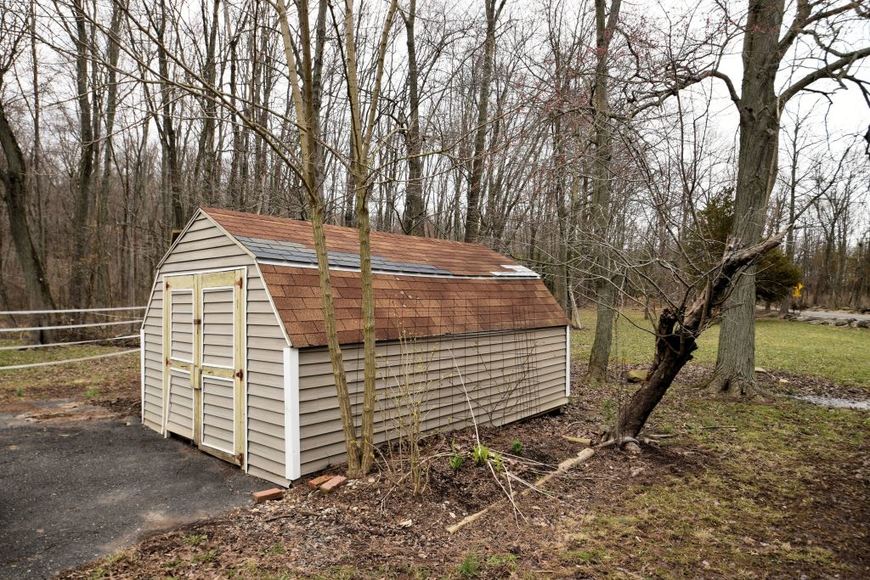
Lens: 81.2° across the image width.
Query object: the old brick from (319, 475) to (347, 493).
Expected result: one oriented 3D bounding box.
[{"bbox_3d":[-0.824,1.615,4.173,0.095,0.057,0.205,-1,6,35],"label":"old brick"}]

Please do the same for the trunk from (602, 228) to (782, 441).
[{"bbox_3d":[2.862,0.593,5.675,1.802,2.393,0.600,0,-1,14],"label":"trunk"}]

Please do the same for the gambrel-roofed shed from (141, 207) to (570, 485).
[{"bbox_3d":[-0.767,0.442,7.052,3.321,2.519,4.955,-1,-1,42],"label":"gambrel-roofed shed"}]

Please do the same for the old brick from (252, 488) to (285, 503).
[{"bbox_3d":[-1.312,1.626,3.995,0.198,0.057,0.094,2,-2,-41],"label":"old brick"}]

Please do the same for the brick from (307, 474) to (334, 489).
[{"bbox_3d":[-0.954,1.633,4.283,0.095,0.057,0.198,-1,0,35],"label":"brick"}]

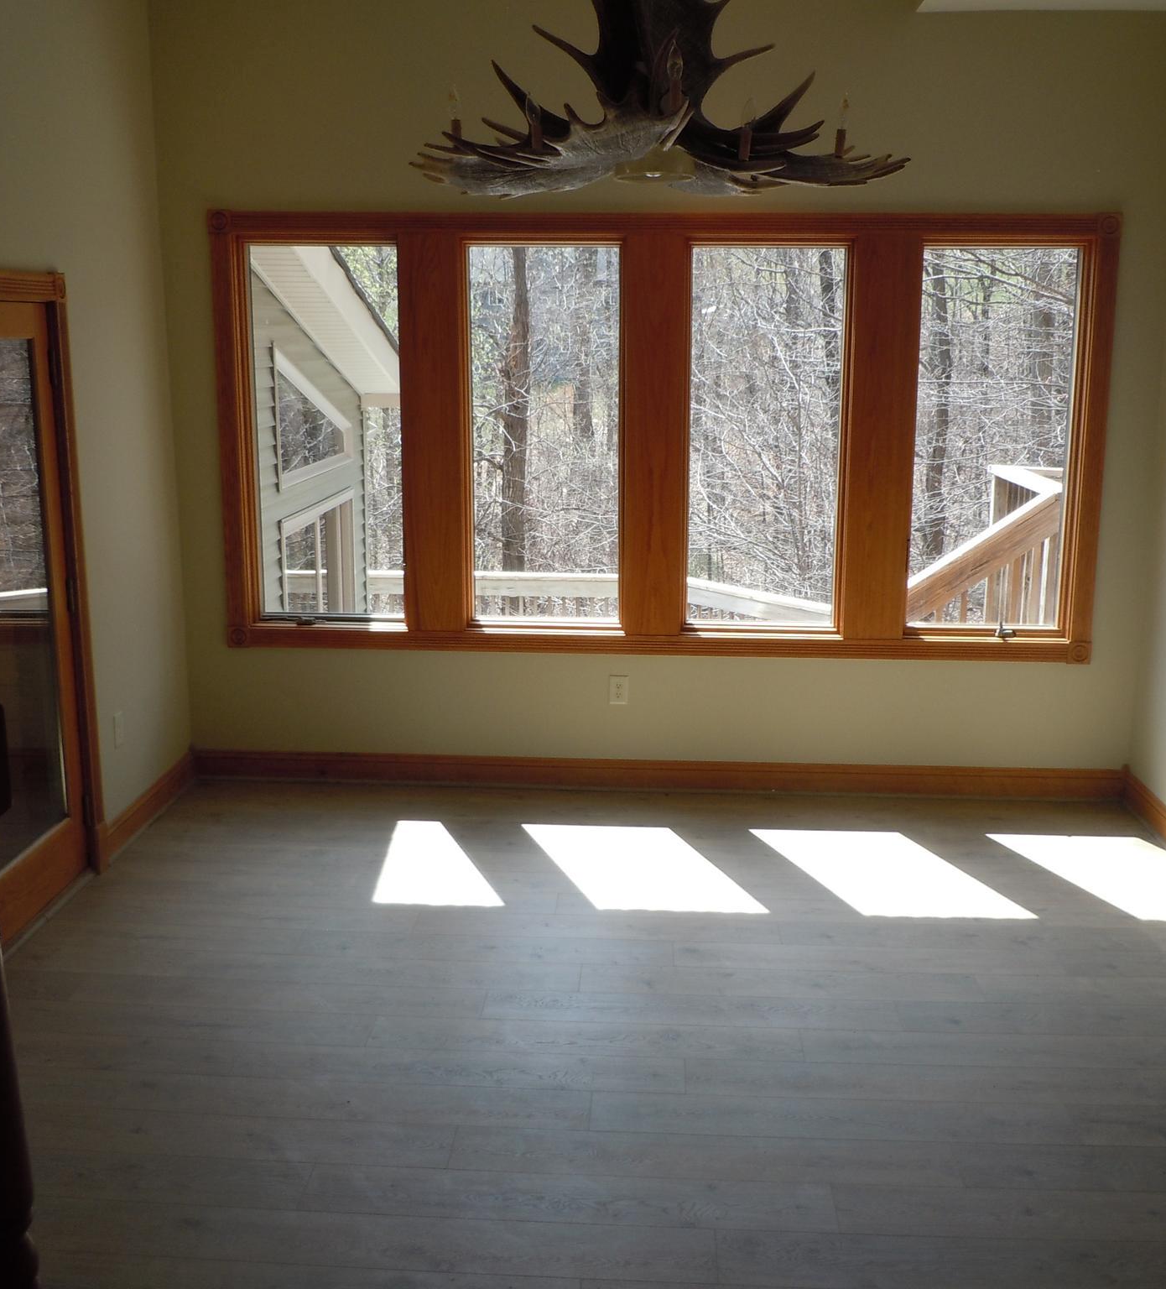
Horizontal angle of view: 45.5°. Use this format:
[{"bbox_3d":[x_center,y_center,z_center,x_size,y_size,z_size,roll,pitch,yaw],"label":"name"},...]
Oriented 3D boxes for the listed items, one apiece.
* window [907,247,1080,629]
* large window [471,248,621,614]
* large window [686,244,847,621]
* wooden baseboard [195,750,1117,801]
[{"bbox_3d":[1.674,-0.823,5.683,0.627,1.533,0.060,1,12,3],"label":"window"},{"bbox_3d":[-0.160,-0.861,5.777,0.629,1.539,0.060,1,12,3],"label":"large window"},{"bbox_3d":[0.750,-0.840,5.731,0.636,1.544,0.060,1,12,3],"label":"large window"},{"bbox_3d":[0.291,0.567,5.992,4.010,0.136,0.022,1,12,3],"label":"wooden baseboard"}]

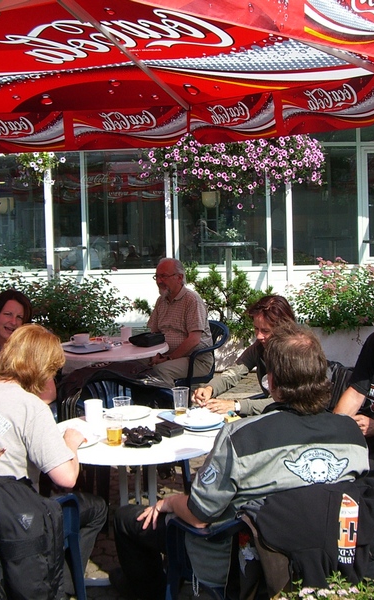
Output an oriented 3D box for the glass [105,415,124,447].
[{"bbox_3d":[-0.287,0.516,3.474,0.070,0.118,0.070,-1,5,0],"label":"glass"}]

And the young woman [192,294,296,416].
[{"bbox_3d":[0.332,0.606,4.213,0.820,1.220,0.500,-5,6,-35],"label":"young woman"}]

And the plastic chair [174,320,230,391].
[{"bbox_3d":[0.014,0.597,6.005,0.570,0.860,0.580,4,7,43],"label":"plastic chair"}]

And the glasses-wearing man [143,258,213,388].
[{"bbox_3d":[-0.100,0.387,5.864,0.560,1.310,0.850,4,8,44],"label":"glasses-wearing man"}]

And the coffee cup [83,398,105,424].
[{"bbox_3d":[-0.403,0.481,3.772,0.083,0.099,0.083,-1,6,0],"label":"coffee cup"}]

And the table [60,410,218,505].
[{"bbox_3d":[-0.203,0.900,3.643,0.810,0.720,0.810,-1,6,0],"label":"table"}]

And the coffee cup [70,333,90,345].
[{"bbox_3d":[-0.719,0.270,5.901,0.125,0.066,0.105,-1,6,0],"label":"coffee cup"}]

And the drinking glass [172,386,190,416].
[{"bbox_3d":[-0.031,0.457,3.941,0.077,0.118,0.077,-1,5,0],"label":"drinking glass"}]

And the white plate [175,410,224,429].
[{"bbox_3d":[0.054,0.514,3.779,0.213,0.025,0.213,-1,5,0],"label":"white plate"}]

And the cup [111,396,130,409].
[{"bbox_3d":[-0.286,0.485,3.864,0.078,0.112,0.078,-1,5,0],"label":"cup"}]

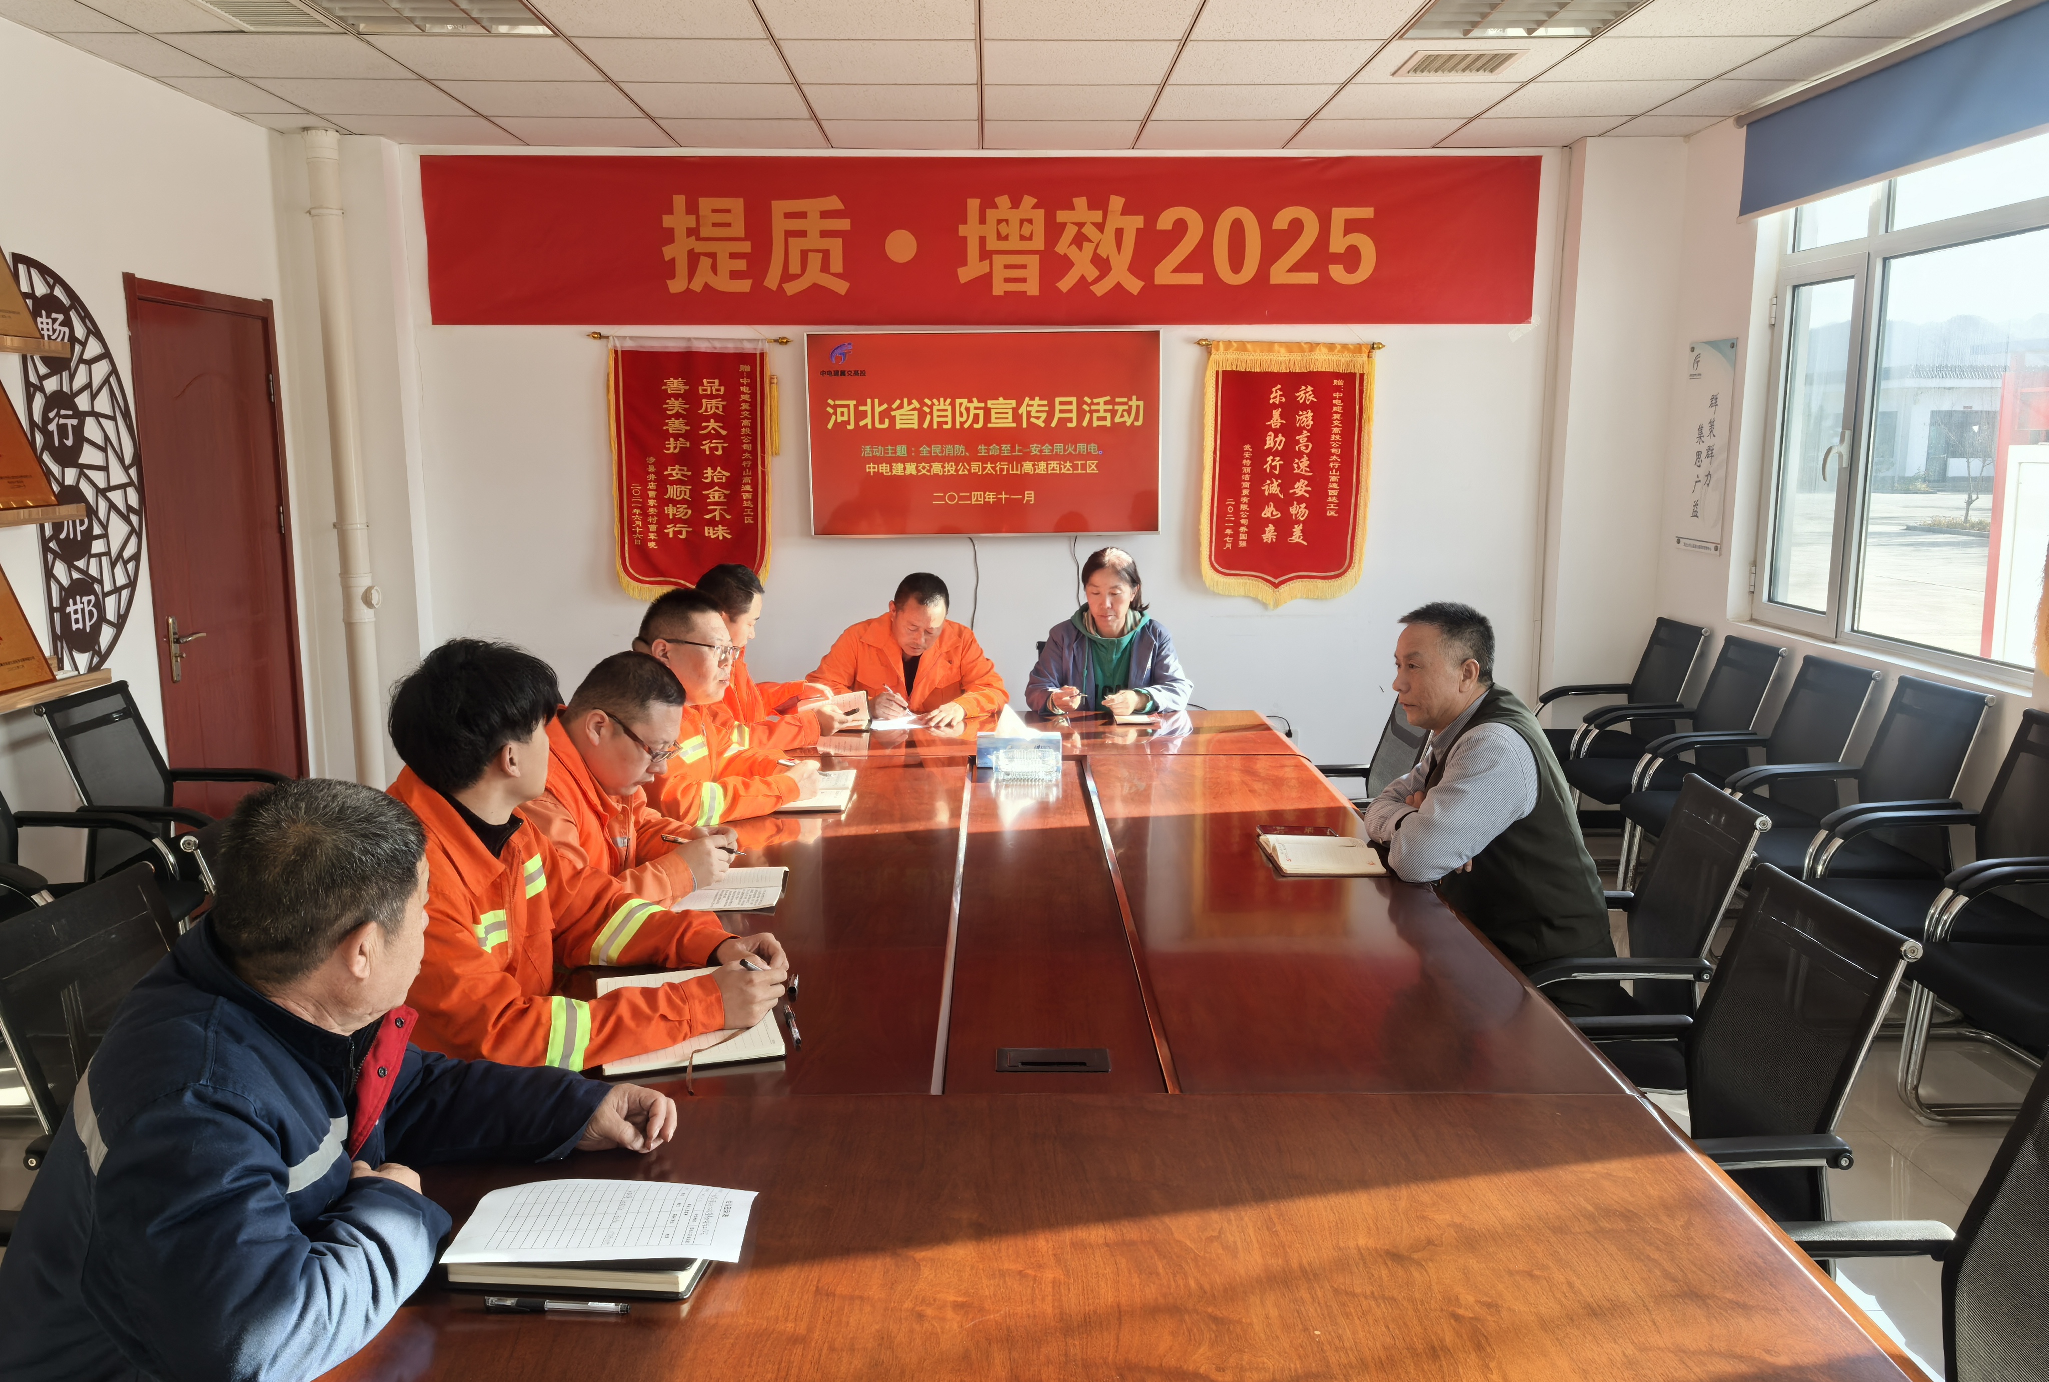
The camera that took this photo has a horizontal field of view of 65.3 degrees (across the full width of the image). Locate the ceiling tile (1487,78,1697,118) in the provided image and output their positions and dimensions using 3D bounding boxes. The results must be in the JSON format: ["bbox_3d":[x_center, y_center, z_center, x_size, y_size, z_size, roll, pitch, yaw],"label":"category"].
[{"bbox_3d":[1.954,-2.064,5.569,0.600,0.020,0.600,0,9,-1],"label":"ceiling tile"}]

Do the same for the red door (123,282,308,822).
[{"bbox_3d":[-2.852,-0.335,5.688,0.100,2.130,1.050,0,9,-1],"label":"red door"}]

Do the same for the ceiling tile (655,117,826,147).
[{"bbox_3d":[-1.063,-2.135,6.098,0.600,0.020,0.600,0,9,-1],"label":"ceiling tile"}]

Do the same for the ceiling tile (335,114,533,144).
[{"bbox_3d":[-2.268,-2.117,6.033,0.600,0.020,0.570,0,9,-1],"label":"ceiling tile"}]

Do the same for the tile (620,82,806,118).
[{"bbox_3d":[-1.046,-2.042,5.503,0.600,0.020,0.600,0,9,-1],"label":"tile"}]

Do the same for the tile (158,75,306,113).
[{"bbox_3d":[-2.668,-2.025,5.463,0.237,0.020,0.600,0,9,-1],"label":"tile"}]

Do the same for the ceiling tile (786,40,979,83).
[{"bbox_3d":[-0.432,-1.942,4.925,0.600,0.020,0.600,0,9,-1],"label":"ceiling tile"}]

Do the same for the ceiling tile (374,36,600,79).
[{"bbox_3d":[-1.634,-1.937,4.896,0.600,0.020,0.600,0,9,-1],"label":"ceiling tile"}]

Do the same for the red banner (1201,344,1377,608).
[{"bbox_3d":[1.102,-0.886,6.661,0.720,1.100,0.030,0,9,-1],"label":"red banner"}]

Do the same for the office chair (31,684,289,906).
[{"bbox_3d":[-2.406,0.449,4.600,0.570,0.925,0.560,0,9,-1],"label":"office chair"}]

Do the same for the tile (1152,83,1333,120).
[{"bbox_3d":[0.747,-2.042,5.532,0.600,0.020,0.600,0,9,-1],"label":"tile"}]

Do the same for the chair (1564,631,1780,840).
[{"bbox_3d":[2.232,0.290,5.486,0.610,0.920,0.540,0,9,-1],"label":"chair"}]

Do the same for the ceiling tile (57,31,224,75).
[{"bbox_3d":[-2.651,-1.929,4.860,0.235,0.020,0.590,0,9,-1],"label":"ceiling tile"}]

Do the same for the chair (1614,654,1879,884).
[{"bbox_3d":[2.221,0.374,4.956,0.600,0.910,0.540,0,9,-1],"label":"chair"}]

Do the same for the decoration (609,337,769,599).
[{"bbox_3d":[-1.380,-0.907,6.601,0.650,1.070,0.035,0,9,-1],"label":"decoration"}]

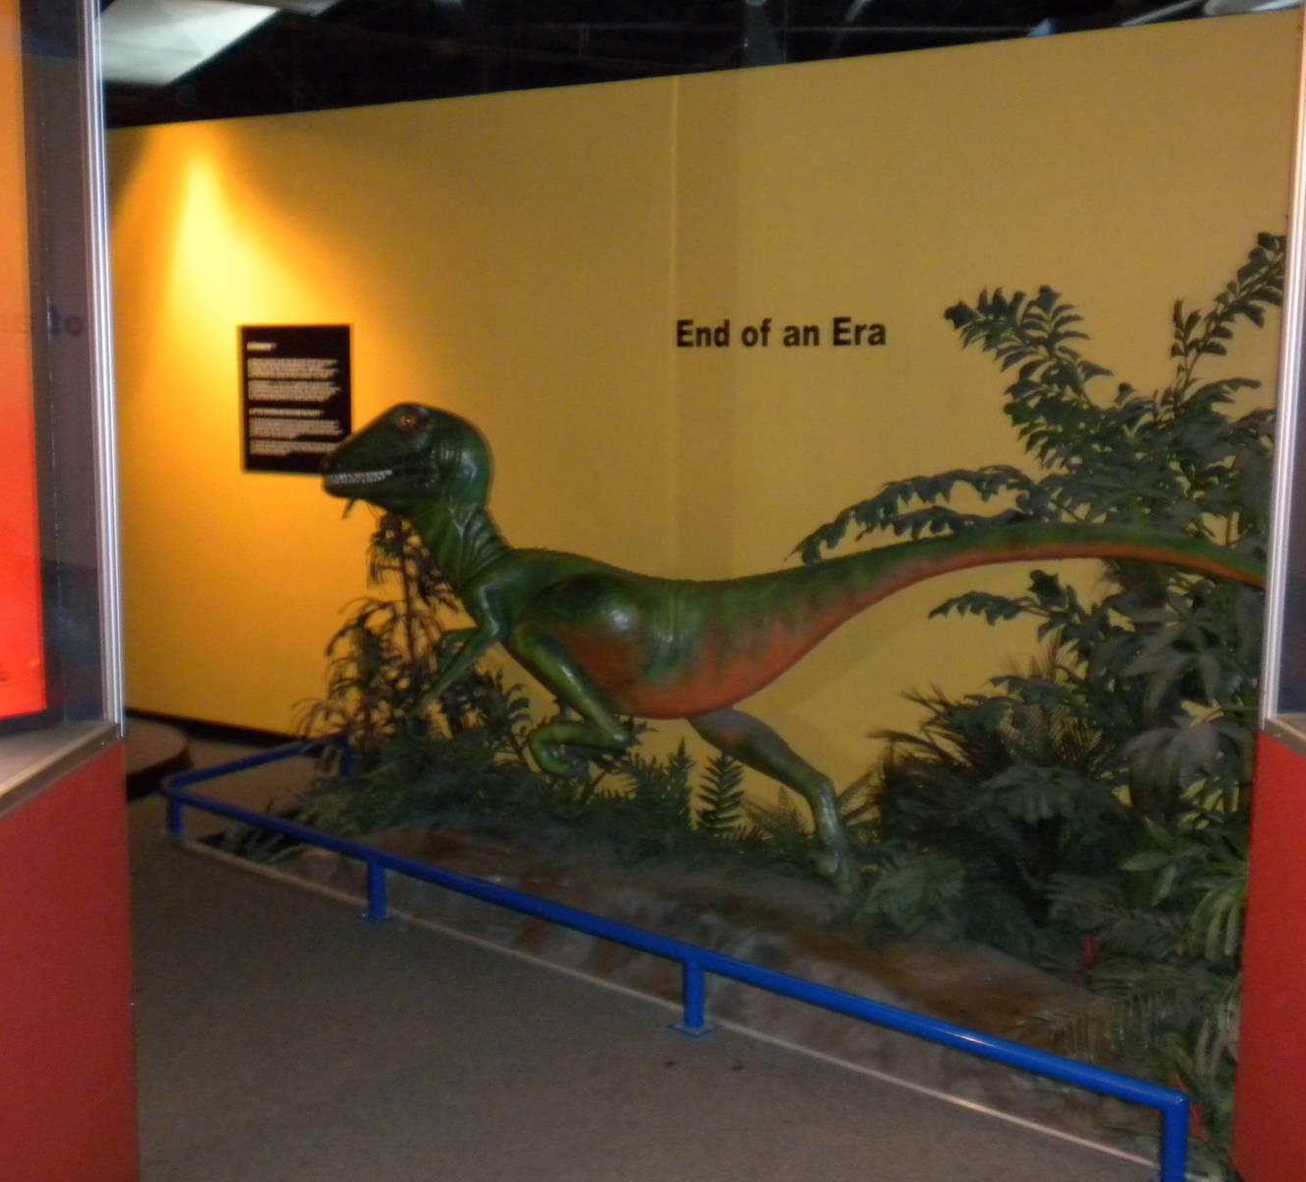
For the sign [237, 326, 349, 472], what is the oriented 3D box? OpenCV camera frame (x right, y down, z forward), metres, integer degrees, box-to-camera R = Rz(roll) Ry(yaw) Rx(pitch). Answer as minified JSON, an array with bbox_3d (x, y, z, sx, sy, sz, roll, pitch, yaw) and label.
[{"bbox_3d":[-1.455,-0.770,6.827,0.592,0.602,0.020,5,8,31],"label":"sign"}]

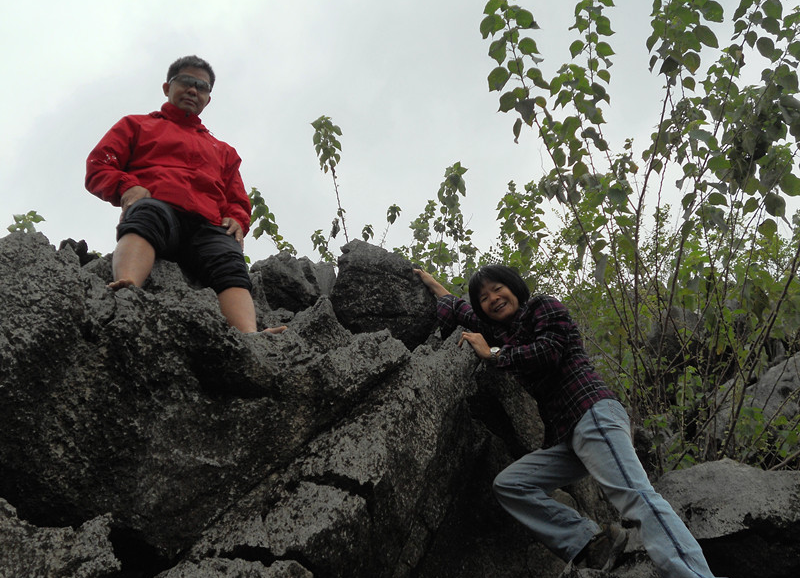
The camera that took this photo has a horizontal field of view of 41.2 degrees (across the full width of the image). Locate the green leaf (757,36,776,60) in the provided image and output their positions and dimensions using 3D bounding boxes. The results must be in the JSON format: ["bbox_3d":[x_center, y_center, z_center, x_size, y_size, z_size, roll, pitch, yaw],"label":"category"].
[{"bbox_3d":[1.758,-1.159,5.100,0.086,0.123,0.030,-37,3,25],"label":"green leaf"}]

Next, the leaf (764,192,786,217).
[{"bbox_3d":[1.589,-0.358,4.500,0.096,0.113,0.045,0,-25,0],"label":"leaf"}]

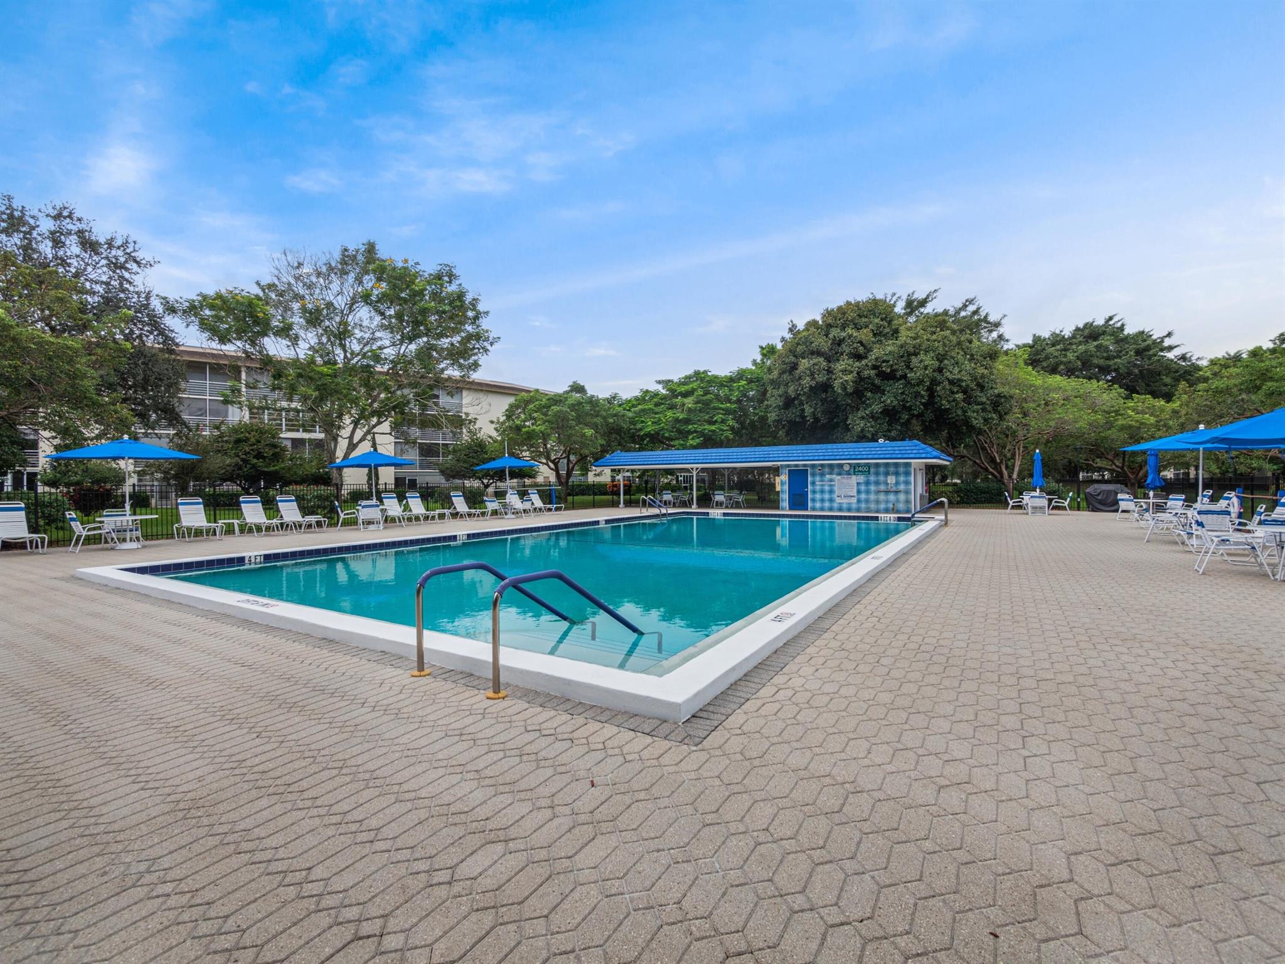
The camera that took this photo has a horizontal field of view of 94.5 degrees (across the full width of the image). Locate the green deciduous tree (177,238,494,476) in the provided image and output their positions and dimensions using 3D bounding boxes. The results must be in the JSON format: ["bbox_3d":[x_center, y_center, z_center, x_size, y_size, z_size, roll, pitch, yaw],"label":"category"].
[{"bbox_3d":[-14.900,-5.300,30.000,14.200,13.600,13.200,0,0,0],"label":"green deciduous tree"}]

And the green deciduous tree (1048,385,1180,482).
[{"bbox_3d":[26.800,-2.000,33.500,6.600,7.000,6.400,0,0,0],"label":"green deciduous tree"}]

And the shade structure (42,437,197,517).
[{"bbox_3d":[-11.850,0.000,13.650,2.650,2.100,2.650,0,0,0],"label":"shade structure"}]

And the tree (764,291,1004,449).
[{"bbox_3d":[15.500,-5.400,39.000,14.500,13.800,13.000,0,0,0],"label":"tree"}]

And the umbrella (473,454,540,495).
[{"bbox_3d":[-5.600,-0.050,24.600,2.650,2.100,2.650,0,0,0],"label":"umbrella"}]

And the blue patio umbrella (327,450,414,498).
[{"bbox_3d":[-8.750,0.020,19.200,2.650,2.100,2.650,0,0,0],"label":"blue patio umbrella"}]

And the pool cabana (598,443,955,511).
[{"bbox_3d":[6.200,-0.240,33.000,19.300,3.350,5.400,0,0,32],"label":"pool cabana"}]

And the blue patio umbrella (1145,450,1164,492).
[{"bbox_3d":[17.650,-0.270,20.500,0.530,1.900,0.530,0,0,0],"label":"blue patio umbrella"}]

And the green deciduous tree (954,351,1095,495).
[{"bbox_3d":[22.700,-3.150,35.500,7.800,9.200,7.500,0,0,0],"label":"green deciduous tree"}]

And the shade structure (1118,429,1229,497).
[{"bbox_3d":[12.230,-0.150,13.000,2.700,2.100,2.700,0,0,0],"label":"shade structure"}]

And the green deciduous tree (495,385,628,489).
[{"bbox_3d":[-5.100,-2.350,37.500,8.300,7.800,8.000,0,0,0],"label":"green deciduous tree"}]

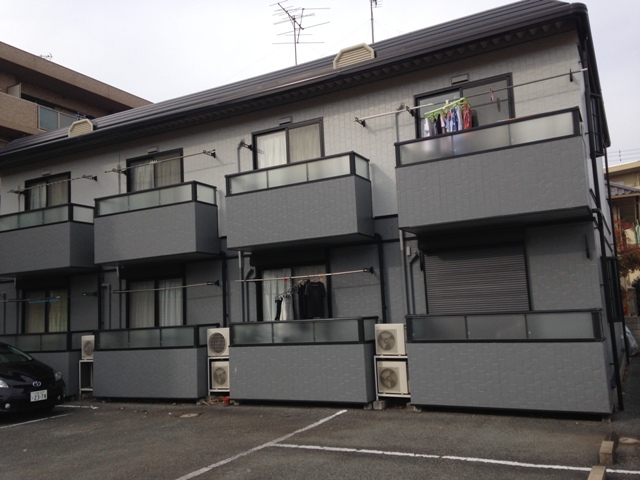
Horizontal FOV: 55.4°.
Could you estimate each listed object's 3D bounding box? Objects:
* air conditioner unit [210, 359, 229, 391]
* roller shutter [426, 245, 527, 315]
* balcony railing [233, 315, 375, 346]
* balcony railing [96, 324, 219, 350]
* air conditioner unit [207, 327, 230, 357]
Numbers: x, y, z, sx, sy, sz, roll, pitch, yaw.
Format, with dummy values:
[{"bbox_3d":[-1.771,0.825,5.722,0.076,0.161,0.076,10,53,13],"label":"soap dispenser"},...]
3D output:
[{"bbox_3d":[-1.806,2.648,11.917,0.523,0.523,0.271,-7,-8,29],"label":"air conditioner unit"},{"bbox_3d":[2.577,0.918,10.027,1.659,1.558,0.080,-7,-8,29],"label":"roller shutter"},{"bbox_3d":[-0.324,1.717,11.243,2.803,0.443,0.706,-7,-8,28],"label":"balcony railing"},{"bbox_3d":[-3.486,2.078,12.898,2.815,0.437,0.653,-7,-8,29],"label":"balcony railing"},{"bbox_3d":[-1.881,2.018,12.035,0.603,0.543,0.281,-7,-8,29],"label":"air conditioner unit"}]

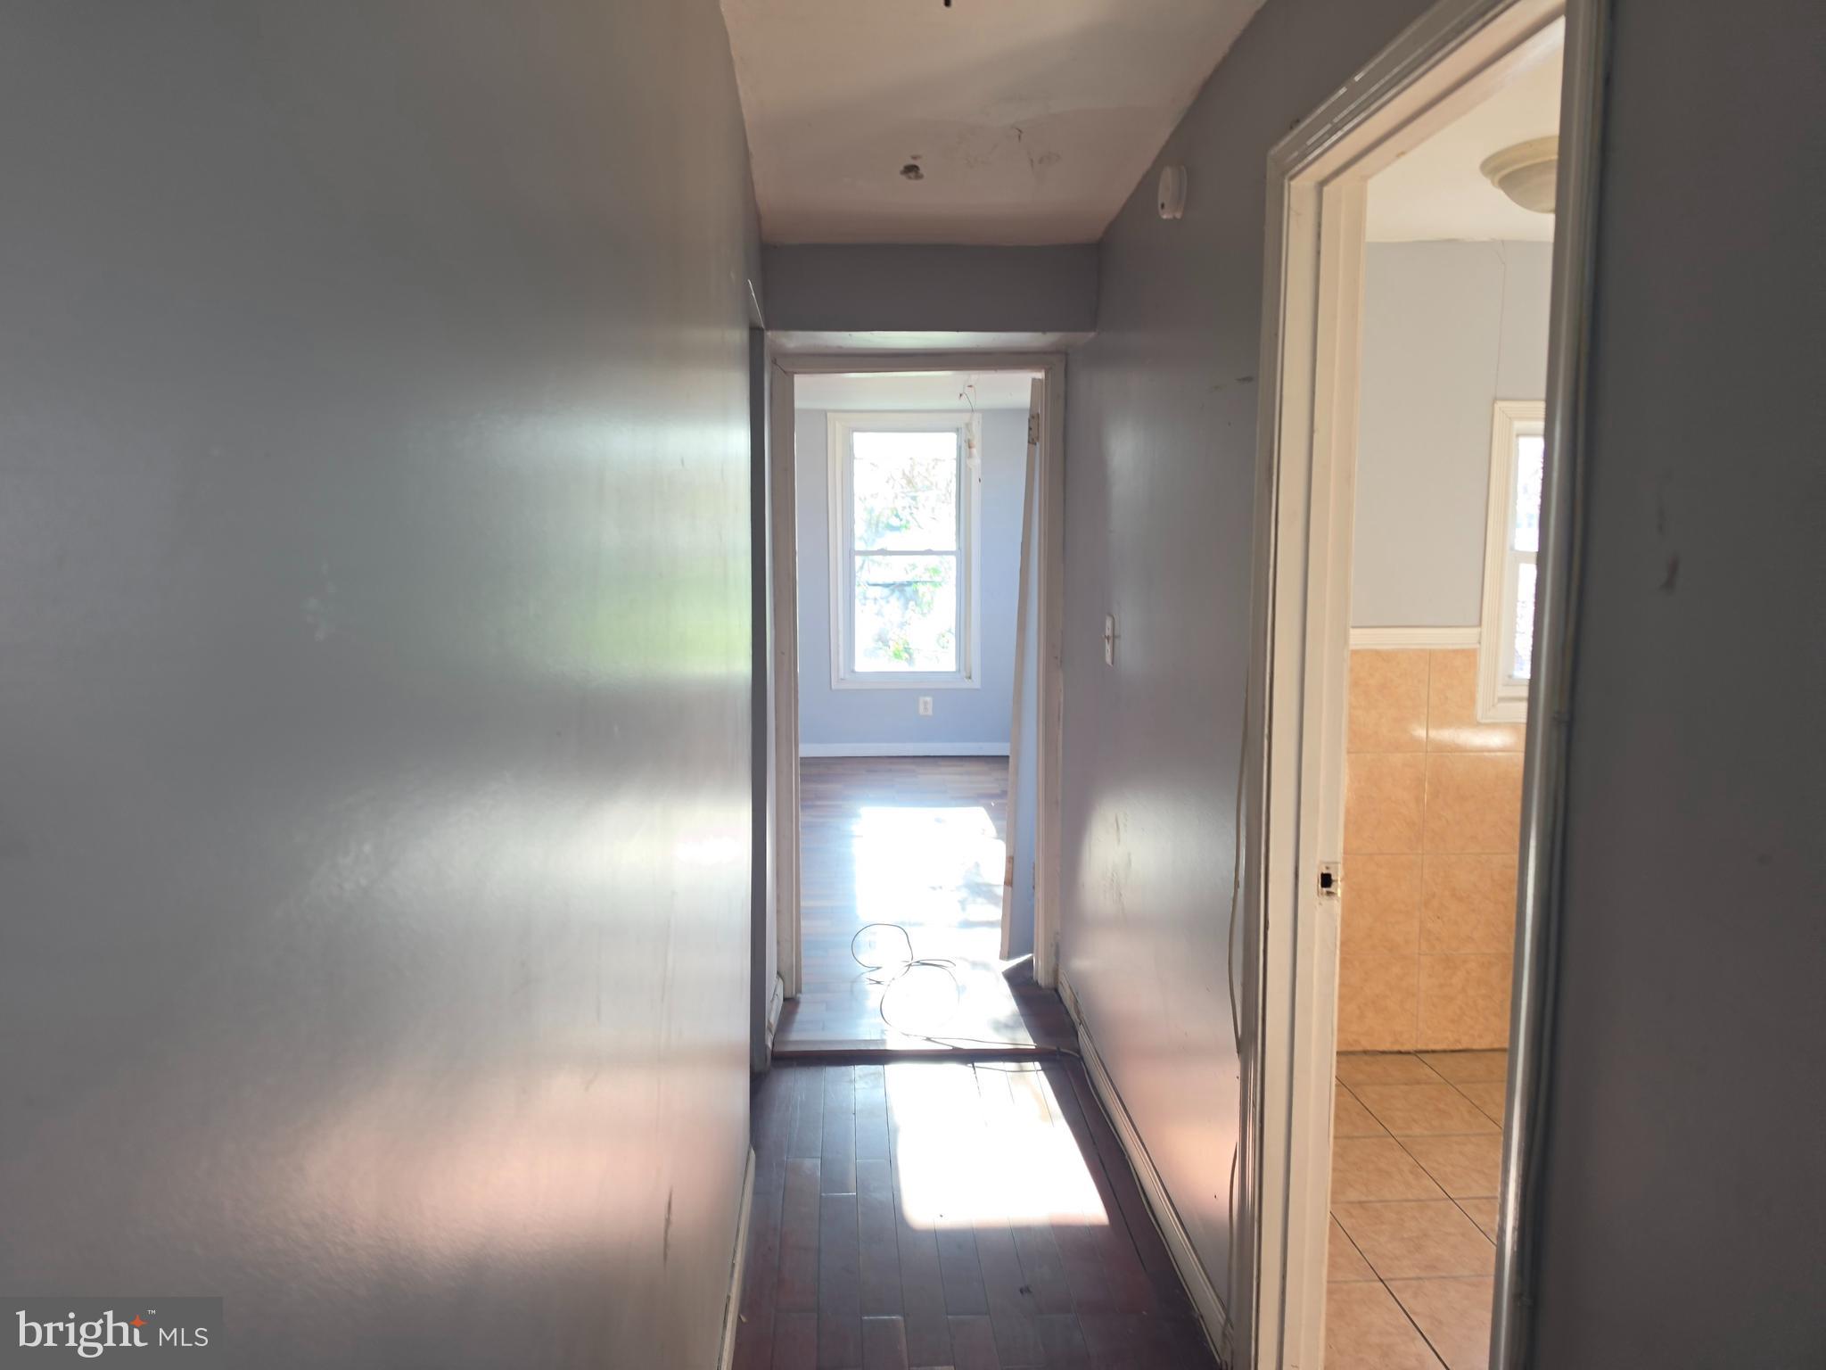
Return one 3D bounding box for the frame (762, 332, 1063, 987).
[{"bbox_3d":[0.026,-0.009,4.027,0.935,2.107,0.130,0,7,-3],"label":"frame"}]

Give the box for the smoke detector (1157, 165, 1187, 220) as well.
[{"bbox_3d":[0.551,-1.046,2.579,0.035,0.105,0.105,0,7,-3],"label":"smoke detector"}]

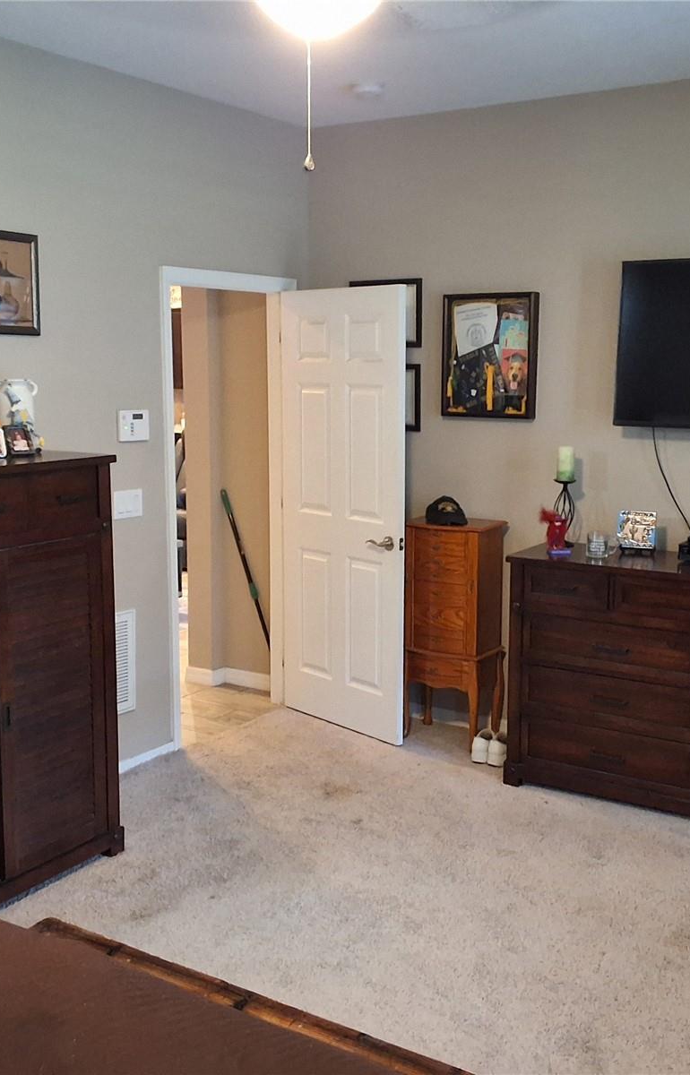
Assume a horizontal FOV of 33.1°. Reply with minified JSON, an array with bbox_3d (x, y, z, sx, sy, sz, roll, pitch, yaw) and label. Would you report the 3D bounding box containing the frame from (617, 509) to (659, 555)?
[{"bbox_3d":[1.175,-0.014,4.677,0.155,0.178,0.090,5,10,32],"label":"frame"}]

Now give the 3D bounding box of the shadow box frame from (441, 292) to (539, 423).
[{"bbox_3d":[0.659,-0.821,5.290,0.453,0.562,0.055,6,11,32],"label":"shadow box frame"}]

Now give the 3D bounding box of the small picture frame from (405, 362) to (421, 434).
[{"bbox_3d":[0.193,-0.667,5.534,0.390,0.315,0.030,5,10,32],"label":"small picture frame"}]

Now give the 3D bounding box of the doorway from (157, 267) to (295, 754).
[{"bbox_3d":[-0.550,-0.160,5.454,0.140,2.107,1.002,6,11,32],"label":"doorway"}]

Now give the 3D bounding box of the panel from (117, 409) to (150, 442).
[{"bbox_3d":[-0.868,-0.460,4.767,0.028,0.122,0.155,6,11,32],"label":"panel"}]

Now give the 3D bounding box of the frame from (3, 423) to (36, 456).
[{"bbox_3d":[-1.143,-0.337,4.046,0.025,0.106,0.091,-18,-6,44],"label":"frame"}]

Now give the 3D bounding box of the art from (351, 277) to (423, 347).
[{"bbox_3d":[0.195,-1.073,5.567,0.386,0.319,0.020,6,11,32],"label":"art"}]

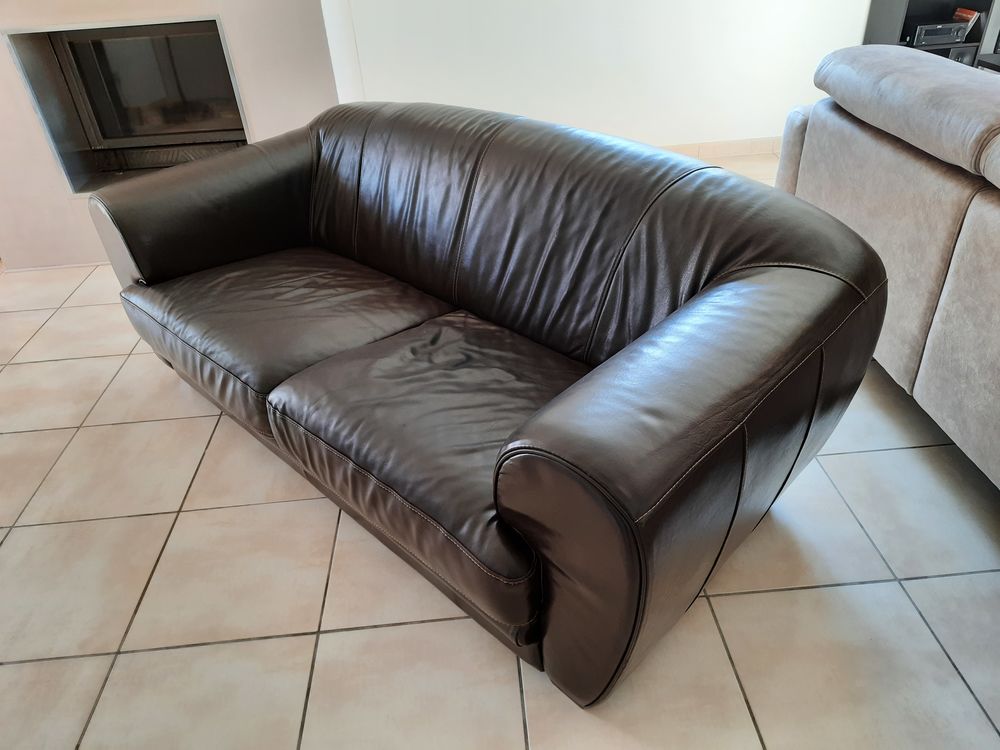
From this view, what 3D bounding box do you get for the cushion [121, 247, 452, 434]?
[{"bbox_3d":[-0.697,-0.207,2.248,0.902,0.209,0.682,27,46,36],"label":"cushion"}]

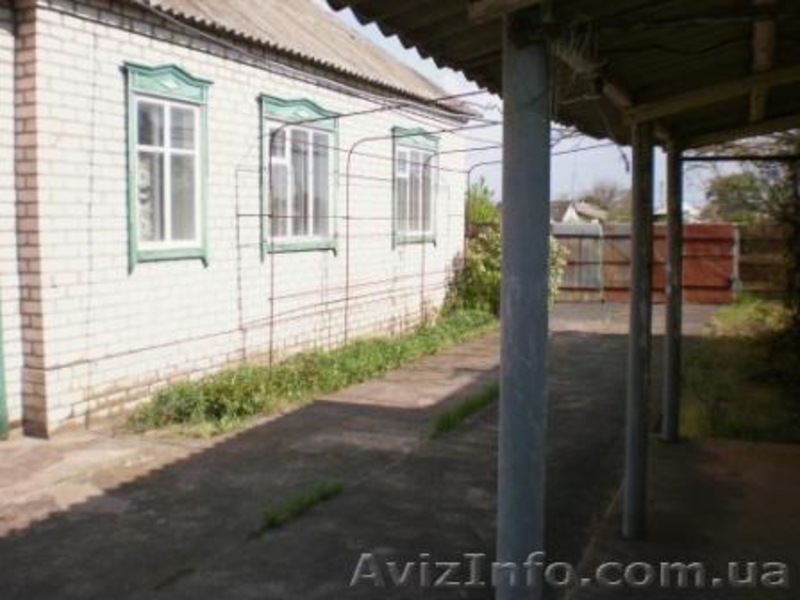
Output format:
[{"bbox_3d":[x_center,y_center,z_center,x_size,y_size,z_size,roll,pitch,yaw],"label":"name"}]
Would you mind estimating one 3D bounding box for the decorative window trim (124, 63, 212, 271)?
[{"bbox_3d":[-1.992,-1.117,7.284,0.100,1.688,1.095,3,6,23],"label":"decorative window trim"}]

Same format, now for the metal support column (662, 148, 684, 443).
[{"bbox_3d":[1.950,-0.028,5.911,0.109,2.085,0.109,3,6,23],"label":"metal support column"}]

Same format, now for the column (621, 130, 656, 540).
[{"bbox_3d":[1.186,0.170,4.106,0.109,2.060,0.109,3,6,23],"label":"column"}]

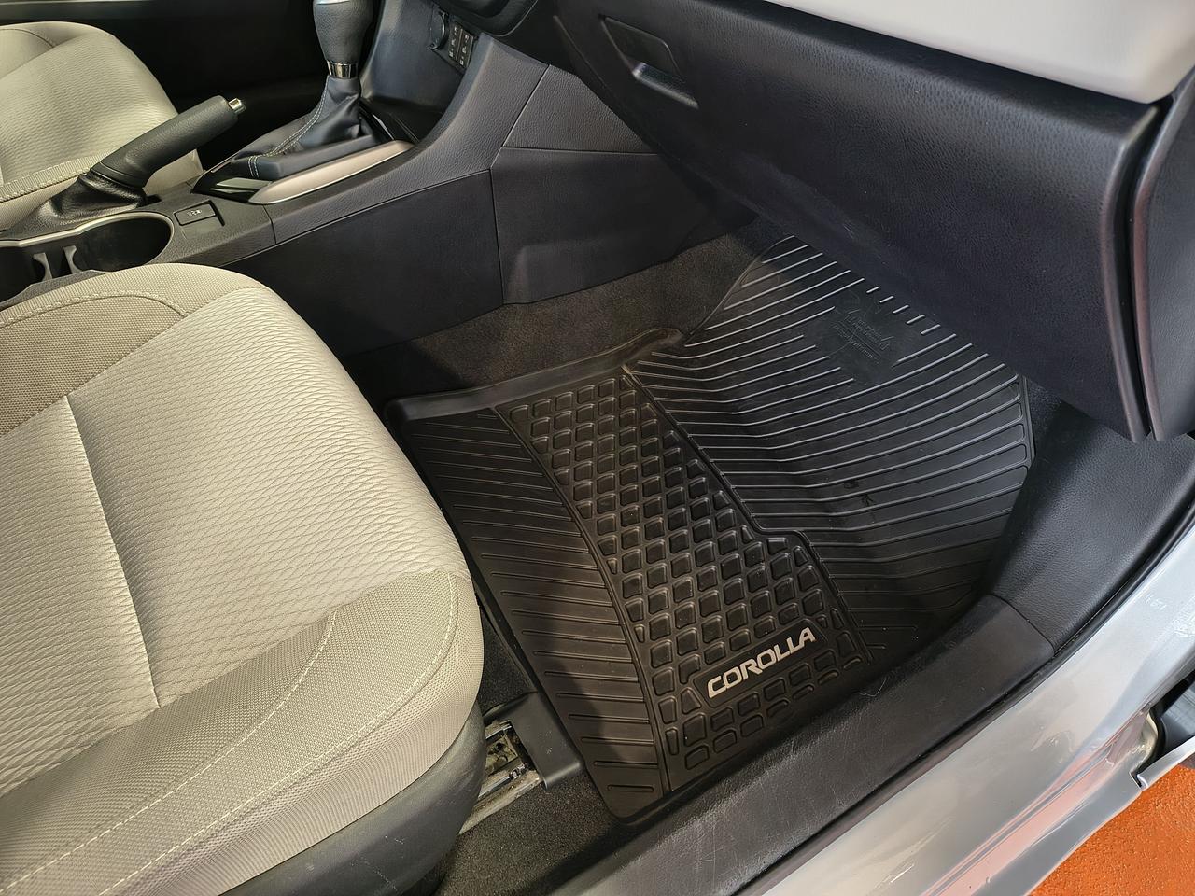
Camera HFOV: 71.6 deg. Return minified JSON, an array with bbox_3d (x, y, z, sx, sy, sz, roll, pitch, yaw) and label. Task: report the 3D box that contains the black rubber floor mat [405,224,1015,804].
[{"bbox_3d":[0.152,-0.040,0.823,0.594,0.177,0.518,-22,47,-19],"label":"black rubber floor mat"}]

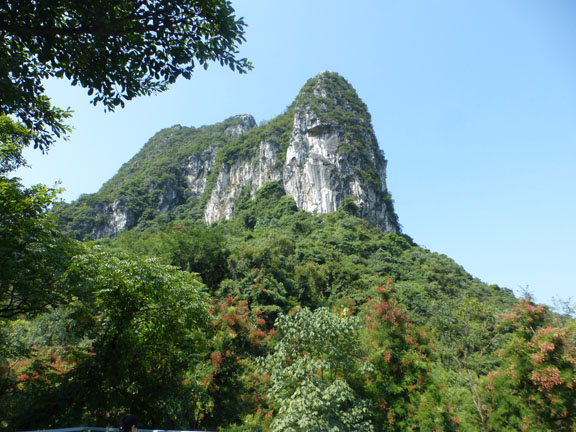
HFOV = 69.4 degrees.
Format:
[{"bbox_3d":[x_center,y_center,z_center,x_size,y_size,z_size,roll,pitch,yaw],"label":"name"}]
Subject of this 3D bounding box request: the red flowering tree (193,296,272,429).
[{"bbox_3d":[-2.150,5.770,16.020,3.500,5.400,3.400,0,-23,0],"label":"red flowering tree"}]

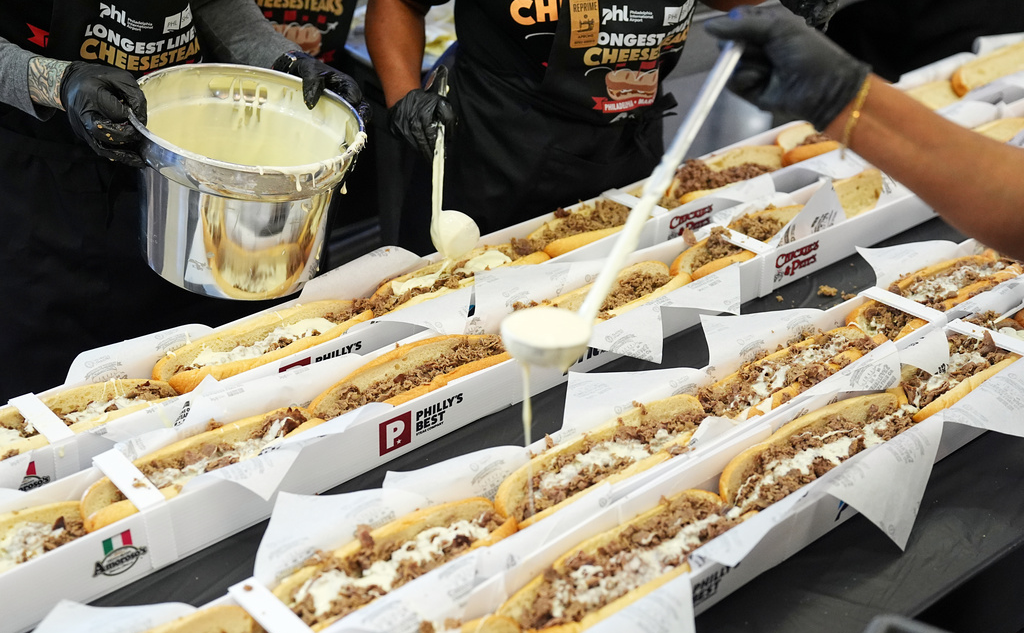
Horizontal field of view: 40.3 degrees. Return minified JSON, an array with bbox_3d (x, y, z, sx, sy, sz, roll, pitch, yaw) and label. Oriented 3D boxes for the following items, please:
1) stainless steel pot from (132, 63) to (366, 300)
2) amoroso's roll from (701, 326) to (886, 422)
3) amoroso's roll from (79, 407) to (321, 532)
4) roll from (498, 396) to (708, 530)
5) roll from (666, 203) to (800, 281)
[{"bbox_3d":[-0.350,-0.169,1.797,0.295,0.203,0.295,10,32,-6],"label":"stainless steel pot"},{"bbox_3d":[0.326,0.074,1.635,0.280,0.068,0.089,-22,35,-33],"label":"amoroso's roll"},{"bbox_3d":[-0.320,0.168,1.477,0.281,0.068,0.088,-22,35,-33],"label":"amoroso's roll"},{"bbox_3d":[0.104,0.162,1.482,0.292,0.068,0.089,-22,35,-33],"label":"roll"},{"bbox_3d":[0.325,-0.088,1.925,0.280,0.068,0.088,-22,35,-33],"label":"roll"}]

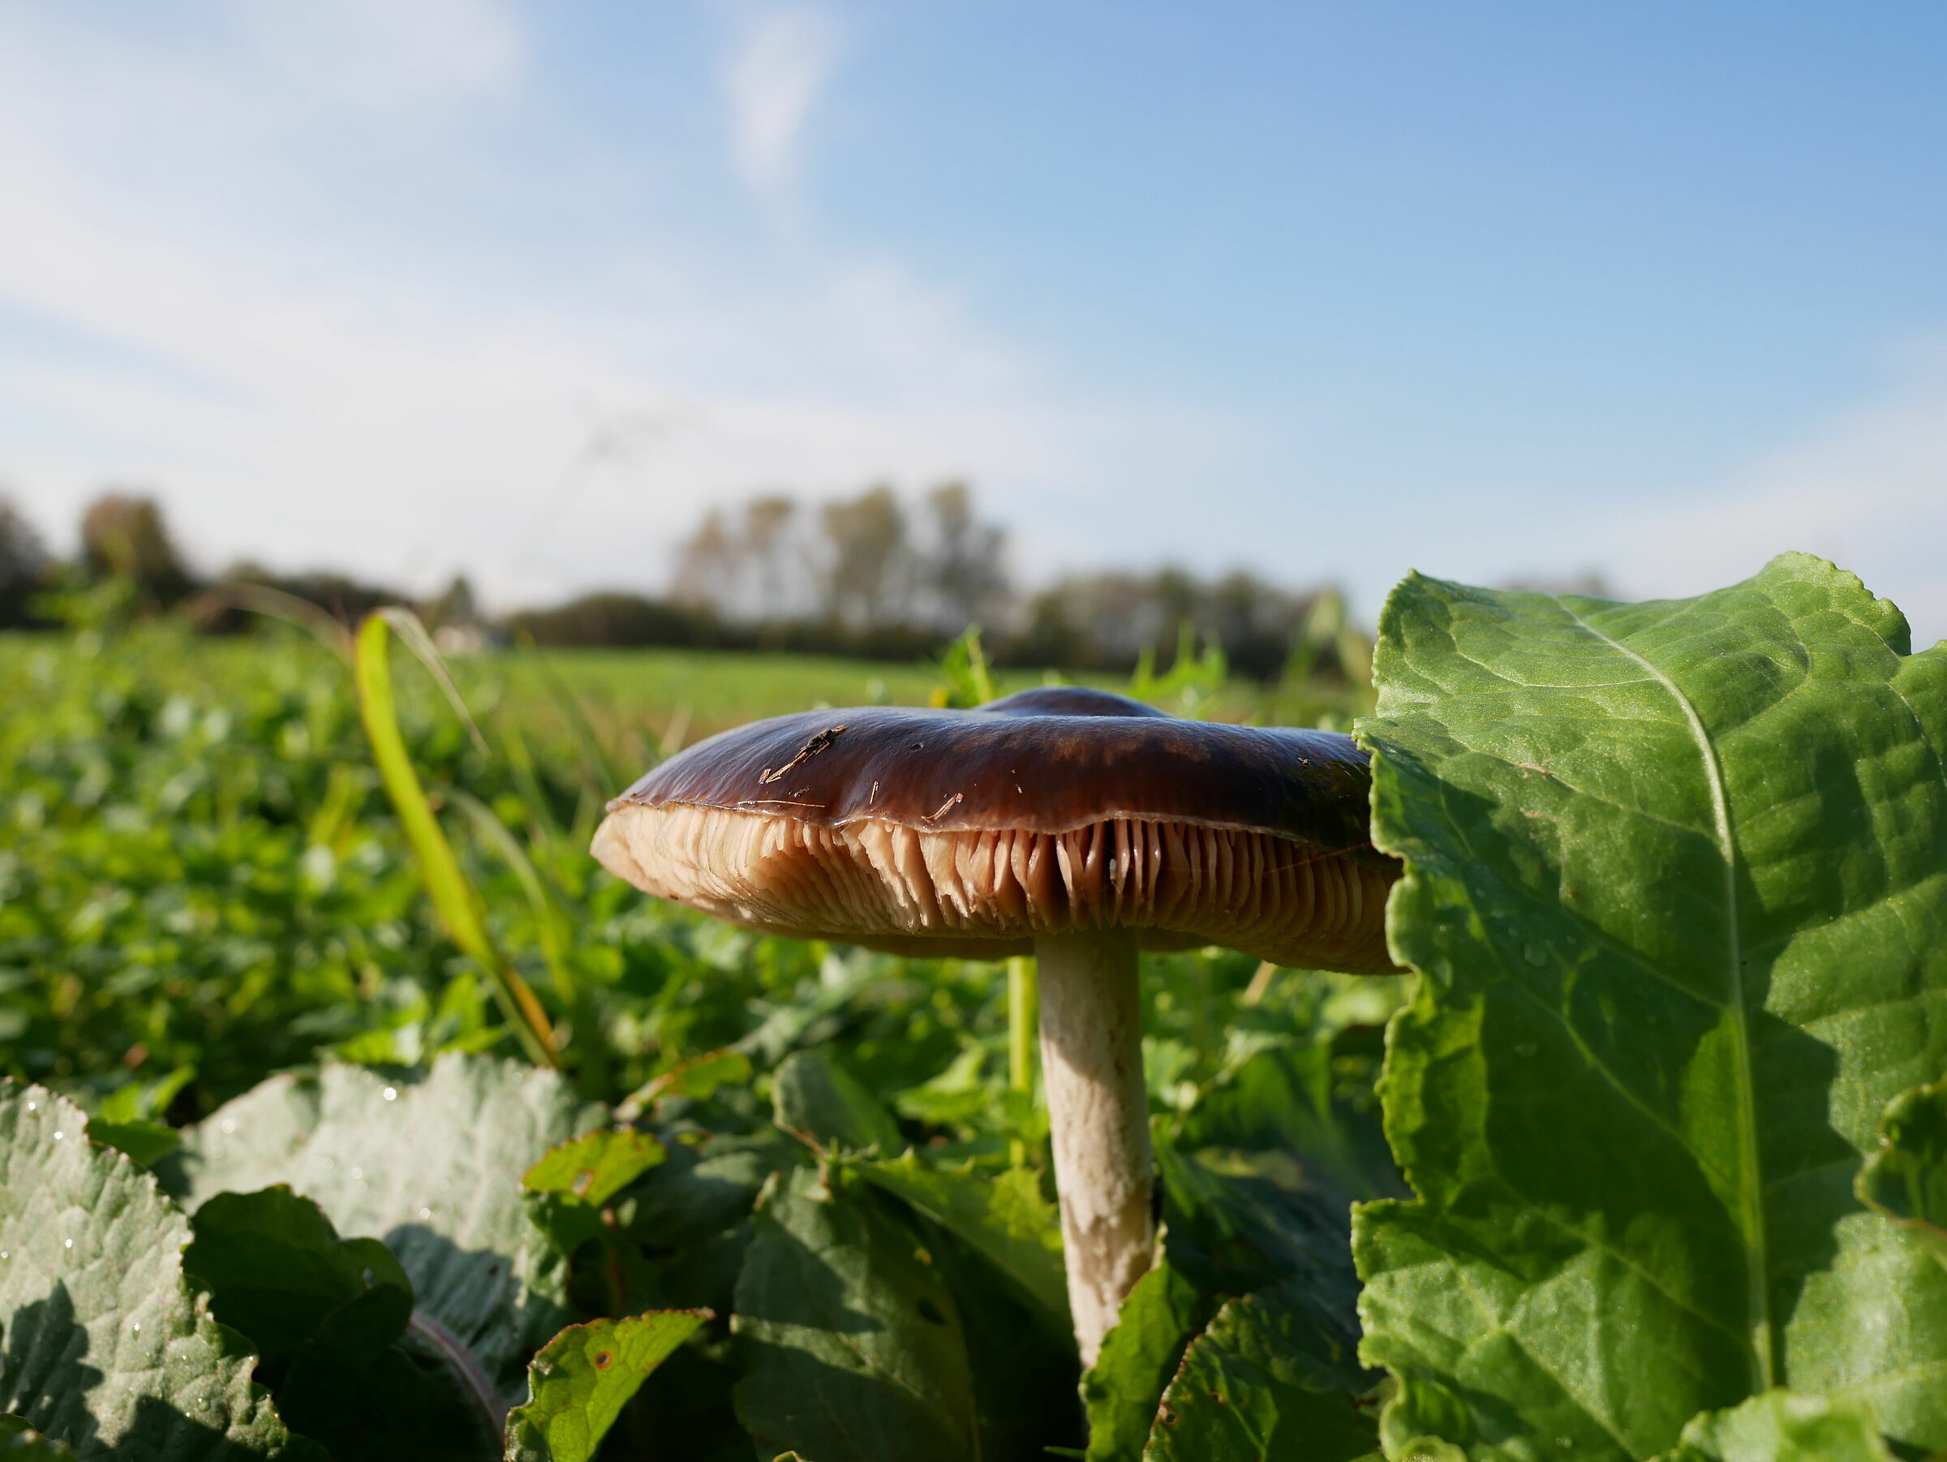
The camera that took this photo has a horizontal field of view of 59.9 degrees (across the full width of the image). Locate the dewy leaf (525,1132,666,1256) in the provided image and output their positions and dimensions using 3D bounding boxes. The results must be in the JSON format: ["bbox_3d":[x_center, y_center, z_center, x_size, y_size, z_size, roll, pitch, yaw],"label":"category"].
[{"bbox_3d":[-0.063,0.077,0.280,0.024,0.021,0.020,2,2,0],"label":"dewy leaf"}]

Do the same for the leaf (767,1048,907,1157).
[{"bbox_3d":[-0.025,0.069,0.315,0.026,0.020,0.020,2,2,0],"label":"leaf"}]

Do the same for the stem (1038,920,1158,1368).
[{"bbox_3d":[0.020,0.064,0.250,0.015,0.070,0.015,-5,2,0],"label":"stem"}]

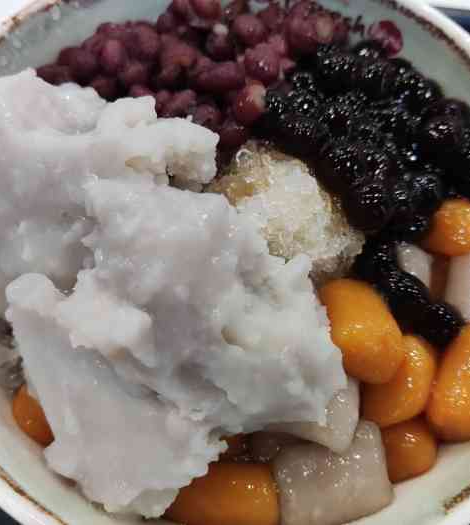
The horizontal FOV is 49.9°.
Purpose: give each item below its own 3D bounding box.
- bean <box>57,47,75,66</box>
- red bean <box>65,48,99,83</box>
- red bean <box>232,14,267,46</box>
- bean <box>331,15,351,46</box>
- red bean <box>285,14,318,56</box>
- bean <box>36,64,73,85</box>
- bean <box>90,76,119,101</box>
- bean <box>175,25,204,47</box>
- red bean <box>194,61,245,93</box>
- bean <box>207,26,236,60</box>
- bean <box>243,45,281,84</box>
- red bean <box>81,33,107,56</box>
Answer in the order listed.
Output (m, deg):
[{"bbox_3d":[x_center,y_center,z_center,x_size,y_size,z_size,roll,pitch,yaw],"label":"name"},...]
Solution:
[{"bbox_3d":[-0.049,-0.060,0.147,0.008,0.007,0.008,2,70,-4],"label":"bean"},{"bbox_3d":[-0.044,-0.056,0.145,0.010,0.008,0.010,2,70,-4],"label":"red bean"},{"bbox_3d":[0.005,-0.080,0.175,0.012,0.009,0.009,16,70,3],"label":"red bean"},{"bbox_3d":[0.035,-0.078,0.169,0.009,0.008,0.011,4,69,0],"label":"bean"},{"bbox_3d":[0.020,-0.069,0.154,0.009,0.009,0.011,2,70,-4],"label":"red bean"},{"bbox_3d":[-0.059,-0.060,0.164,0.012,0.008,0.009,11,69,3],"label":"bean"},{"bbox_3d":[-0.041,-0.054,0.160,0.011,0.009,0.009,22,70,7],"label":"bean"},{"bbox_3d":[-0.014,-0.069,0.155,0.009,0.007,0.008,2,70,-4],"label":"bean"},{"bbox_3d":[-0.004,-0.054,0.146,0.015,0.009,0.009,2,70,-4],"label":"red bean"},{"bbox_3d":[-0.005,-0.072,0.166,0.009,0.009,0.011,-4,69,-3],"label":"bean"},{"bbox_3d":[0.008,-0.062,0.157,0.011,0.009,0.012,16,69,5],"label":"bean"},{"bbox_3d":[-0.041,-0.064,0.148,0.009,0.007,0.008,25,70,4],"label":"red bean"}]

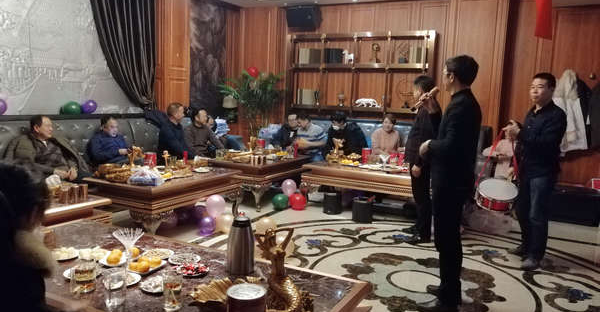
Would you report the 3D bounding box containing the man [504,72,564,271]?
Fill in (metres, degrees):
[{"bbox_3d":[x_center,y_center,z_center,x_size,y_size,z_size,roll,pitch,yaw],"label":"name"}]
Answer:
[{"bbox_3d":[2.120,0.122,4.199,0.500,1.720,0.520,-5,10,-43],"label":"man"}]

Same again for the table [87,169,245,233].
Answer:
[{"bbox_3d":[-1.472,0.485,5.103,0.980,0.545,1.380,5,8,27],"label":"table"}]

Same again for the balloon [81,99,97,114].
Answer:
[{"bbox_3d":[-2.478,-0.579,5.500,0.180,0.165,0.185,6,8,27],"label":"balloon"}]

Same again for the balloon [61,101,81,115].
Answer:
[{"bbox_3d":[-2.564,-0.532,5.239,0.180,0.170,0.210,5,7,26],"label":"balloon"}]

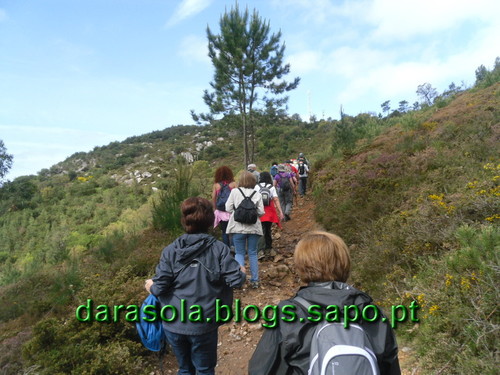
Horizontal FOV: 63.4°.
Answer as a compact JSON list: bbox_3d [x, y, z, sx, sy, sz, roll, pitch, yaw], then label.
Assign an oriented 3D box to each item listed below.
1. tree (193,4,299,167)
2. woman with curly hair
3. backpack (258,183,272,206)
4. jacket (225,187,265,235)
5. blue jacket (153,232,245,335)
[{"bbox_3d":[-0.220,-4.650,20.000,5.200,8.800,5.000,0,-2,0],"label":"tree"},{"bbox_3d":[-0.450,0.410,7.300,0.470,1.620,0.420,0,-2,5],"label":"woman with curly hair"},{"bbox_3d":[0.270,0.120,7.000,0.260,0.410,0.170,0,-2,6],"label":"backpack"},{"bbox_3d":[-0.060,0.320,5.500,0.530,0.660,0.350,0,-2,3],"label":"jacket"},{"bbox_3d":[-0.348,0.641,2.730,0.630,0.670,0.370,0,0,0],"label":"blue jacket"}]

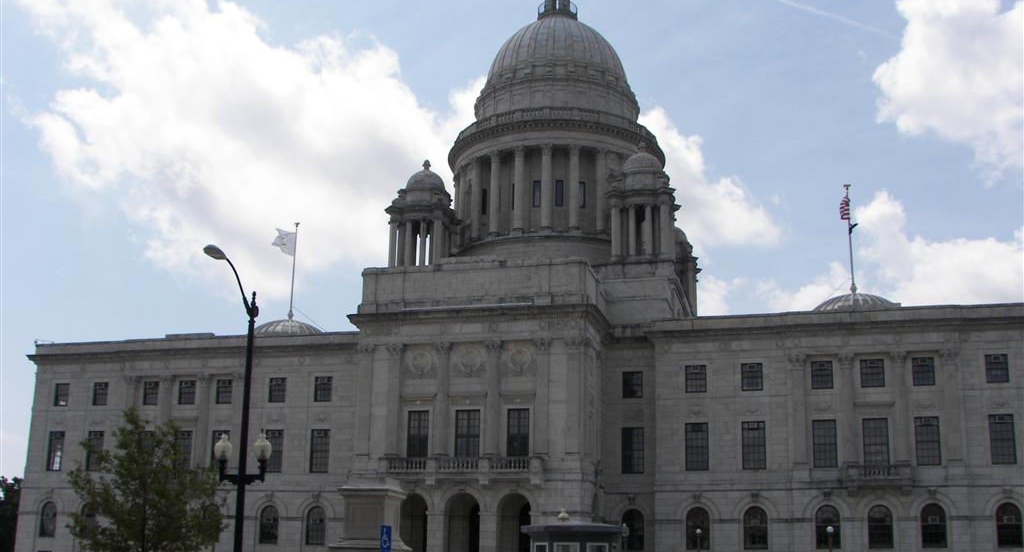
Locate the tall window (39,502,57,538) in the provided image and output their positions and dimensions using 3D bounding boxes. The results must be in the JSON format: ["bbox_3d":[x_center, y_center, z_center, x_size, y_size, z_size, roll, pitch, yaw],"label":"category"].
[{"bbox_3d":[-45.051,23.665,103.282,1.864,3.418,0.300,-3,-15,15],"label":"tall window"}]

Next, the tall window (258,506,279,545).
[{"bbox_3d":[-21.839,22.403,96.008,1.844,3.410,0.403,-3,-16,15],"label":"tall window"}]

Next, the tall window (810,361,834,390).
[{"bbox_3d":[25.252,8.082,86.809,1.692,2.300,0.403,-3,-16,15],"label":"tall window"}]

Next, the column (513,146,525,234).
[{"bbox_3d":[0.701,-8.813,109.761,1.250,9.550,1.250,1,-14,0],"label":"column"}]

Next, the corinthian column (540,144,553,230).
[{"bbox_3d":[3.574,-9.062,109.045,1.250,9.284,1.250,-3,-14,14],"label":"corinthian column"}]

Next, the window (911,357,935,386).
[{"bbox_3d":[32.805,7.612,84.907,1.692,2.300,0.403,-3,-16,15],"label":"window"}]

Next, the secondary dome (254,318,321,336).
[{"bbox_3d":[-25.429,6.229,121.704,9.000,2.600,9.000,-3,-15,15],"label":"secondary dome"}]

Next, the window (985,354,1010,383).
[{"bbox_3d":[38.099,7.273,83.628,1.692,2.300,0.403,-3,-16,15],"label":"window"}]

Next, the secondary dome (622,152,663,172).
[{"bbox_3d":[13.120,-11.268,106.659,4.028,2.193,4.028,-3,-16,15],"label":"secondary dome"}]

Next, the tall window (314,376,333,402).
[{"bbox_3d":[-16.851,10.146,95.194,1.656,2.237,0.350,-3,-15,14],"label":"tall window"}]

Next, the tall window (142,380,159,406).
[{"bbox_3d":[-34.789,11.358,102.765,1.700,2.300,0.300,-3,-14,14],"label":"tall window"}]

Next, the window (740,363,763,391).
[{"bbox_3d":[20.271,8.506,90.131,1.810,2.370,0.300,-3,-15,15],"label":"window"}]

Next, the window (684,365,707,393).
[{"bbox_3d":[15.734,8.789,91.309,1.850,2.400,0.300,-3,-15,15],"label":"window"}]

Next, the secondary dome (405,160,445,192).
[{"bbox_3d":[-8.887,-10.251,109.158,4.192,3.391,4.192,1,-15,0],"label":"secondary dome"}]

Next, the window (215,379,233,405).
[{"bbox_3d":[-27.407,10.972,101.165,1.711,2.298,0.300,-3,-15,15],"label":"window"}]

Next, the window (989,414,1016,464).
[{"bbox_3d":[38.154,12.705,82.750,1.873,3.929,0.300,-3,-15,15],"label":"window"}]

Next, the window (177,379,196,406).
[{"bbox_3d":[-30.147,10.816,98.870,1.748,2.237,0.350,-3,-15,14],"label":"window"}]

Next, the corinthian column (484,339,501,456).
[{"bbox_3d":[-1.404,9.297,80.822,1.300,8.809,1.150,-3,-15,14],"label":"corinthian column"}]

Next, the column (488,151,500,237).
[{"bbox_3d":[-1.811,-8.611,111.153,1.250,9.450,1.250,1,-14,0],"label":"column"}]

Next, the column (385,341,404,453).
[{"bbox_3d":[-9.143,9.571,82.860,1.300,8.809,1.150,-3,-15,14],"label":"column"}]

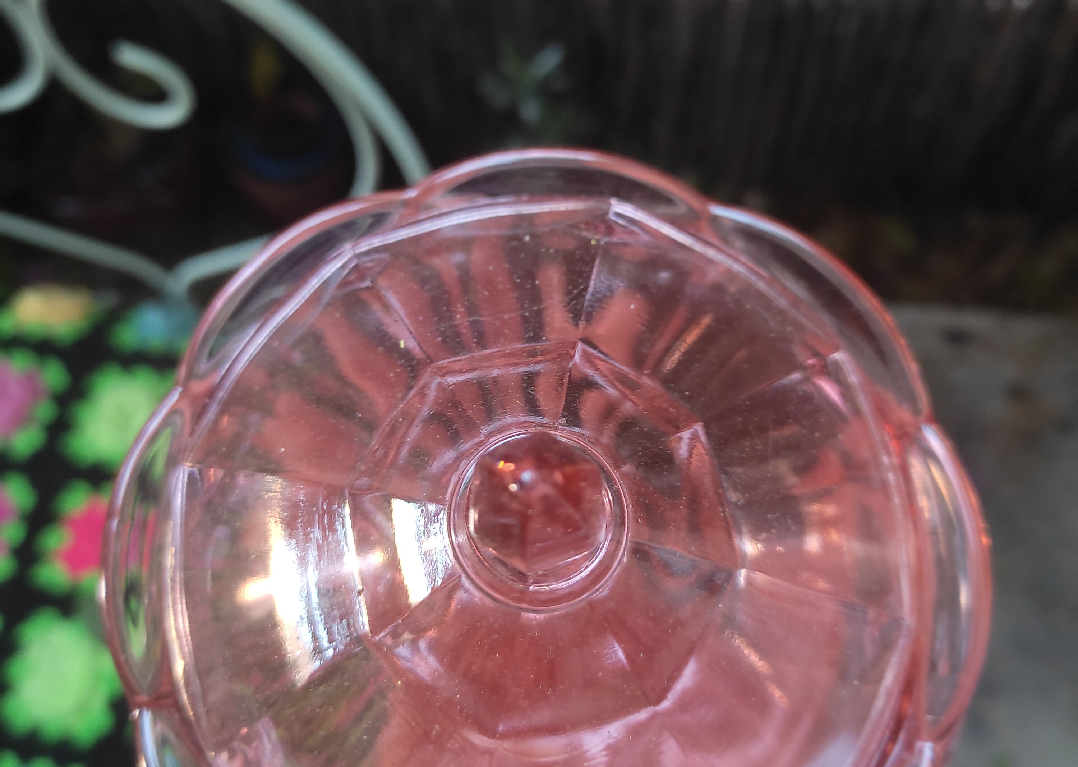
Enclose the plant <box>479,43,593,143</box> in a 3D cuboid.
[{"bbox_3d":[-0.004,-0.360,1.360,0.140,0.135,0.130,2,57,0],"label":"plant"}]

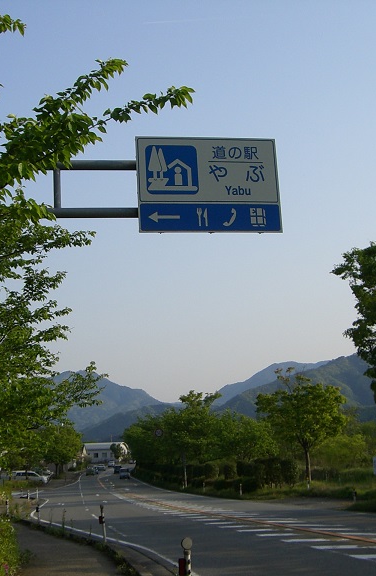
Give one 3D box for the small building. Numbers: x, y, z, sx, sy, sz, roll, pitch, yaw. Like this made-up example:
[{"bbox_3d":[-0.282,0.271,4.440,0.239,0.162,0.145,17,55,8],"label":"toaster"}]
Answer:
[{"bbox_3d":[-22.565,45.326,230.598,10.500,5.780,8.500,-6,-13,18],"label":"small building"}]

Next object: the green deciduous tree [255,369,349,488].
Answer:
[{"bbox_3d":[7.102,8.739,52.756,5.500,7.300,5.300,-2,-12,0],"label":"green deciduous tree"}]

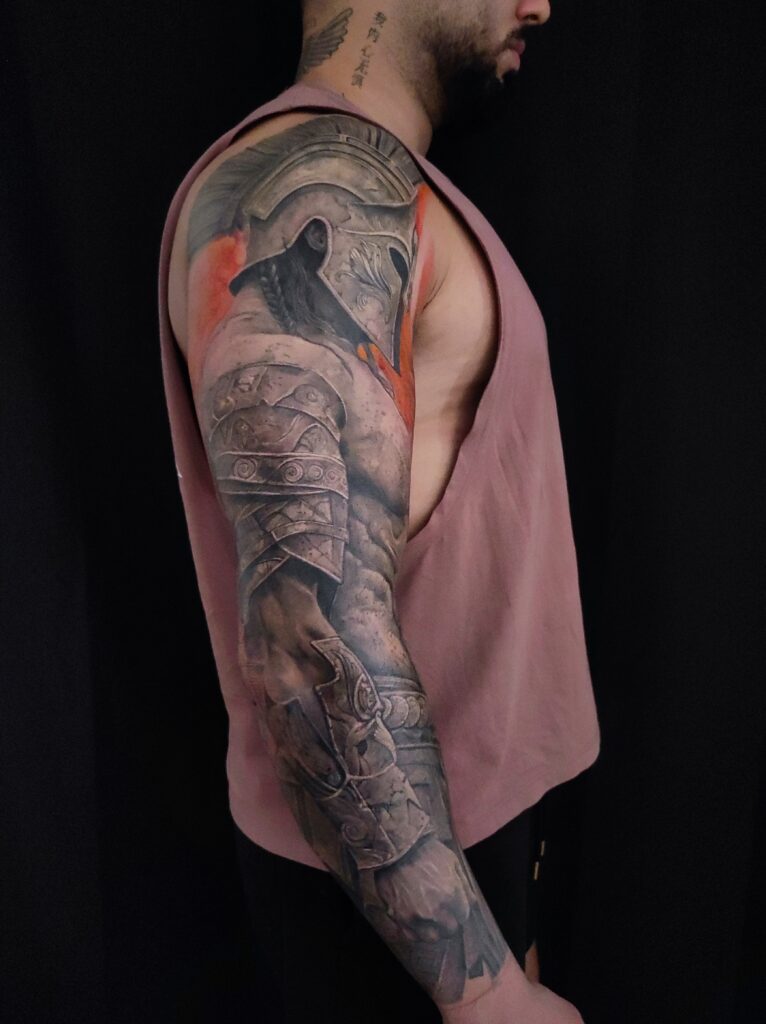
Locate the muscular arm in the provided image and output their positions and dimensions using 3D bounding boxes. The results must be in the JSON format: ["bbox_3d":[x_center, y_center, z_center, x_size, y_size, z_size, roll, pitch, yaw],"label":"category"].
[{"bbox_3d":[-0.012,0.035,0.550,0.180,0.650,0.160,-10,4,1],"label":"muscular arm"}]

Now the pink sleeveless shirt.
[{"bbox_3d":[-0.012,-0.065,0.750,0.350,0.630,0.430,-6,7,1],"label":"pink sleeveless shirt"}]

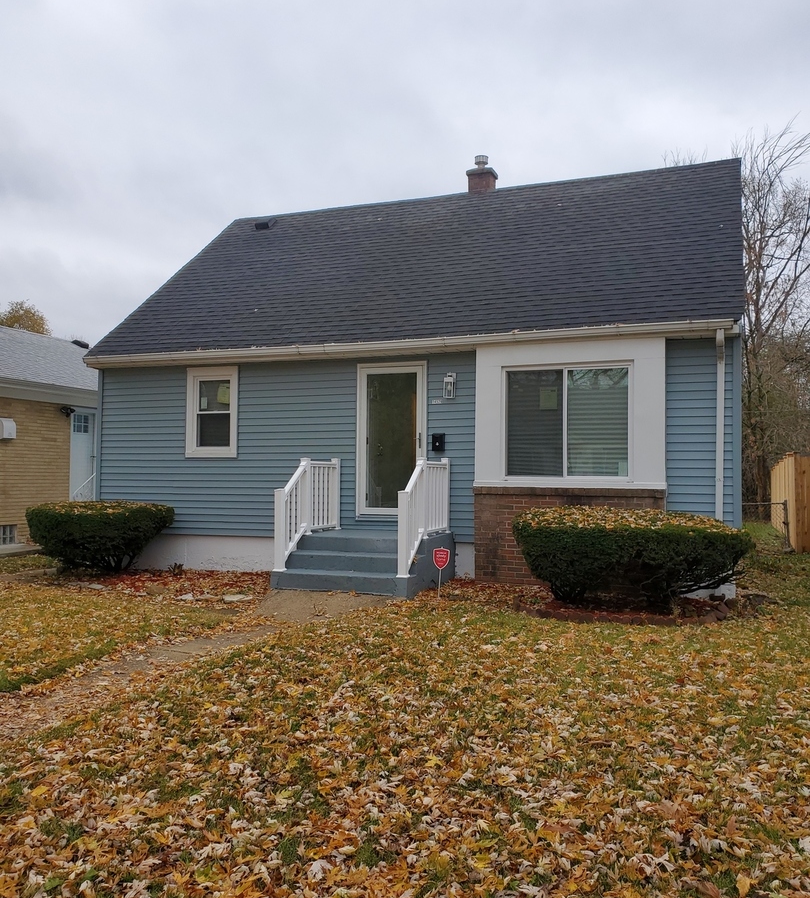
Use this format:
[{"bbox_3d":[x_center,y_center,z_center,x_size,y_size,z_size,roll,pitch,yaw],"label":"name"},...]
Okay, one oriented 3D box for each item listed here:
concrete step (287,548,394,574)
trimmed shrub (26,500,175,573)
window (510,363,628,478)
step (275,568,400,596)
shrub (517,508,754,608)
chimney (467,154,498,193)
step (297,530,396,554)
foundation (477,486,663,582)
[{"bbox_3d":[-0.618,1.387,9.901,1.740,0.200,0.350,0,-2,21],"label":"concrete step"},{"bbox_3d":[-4.428,1.278,11.718,1.950,1.060,1.450,0,-2,21],"label":"trimmed shrub"},{"bbox_3d":[1.994,-0.333,10.038,1.540,1.390,0.100,0,-2,21],"label":"window"},{"bbox_3d":[-0.734,1.577,9.602,1.760,0.200,0.340,0,-2,21],"label":"step"},{"bbox_3d":[2.473,1.200,8.965,2.500,1.100,1.320,0,-2,21],"label":"shrub"},{"bbox_3d":[1.405,-4.926,14.686,0.470,0.700,0.470,0,-2,21],"label":"chimney"},{"bbox_3d":[-0.365,1.212,10.548,1.740,0.190,1.080,0,-2,21],"label":"step"},{"bbox_3d":[2.035,1.120,10.084,2.330,1.270,0.320,0,-2,21],"label":"foundation"}]

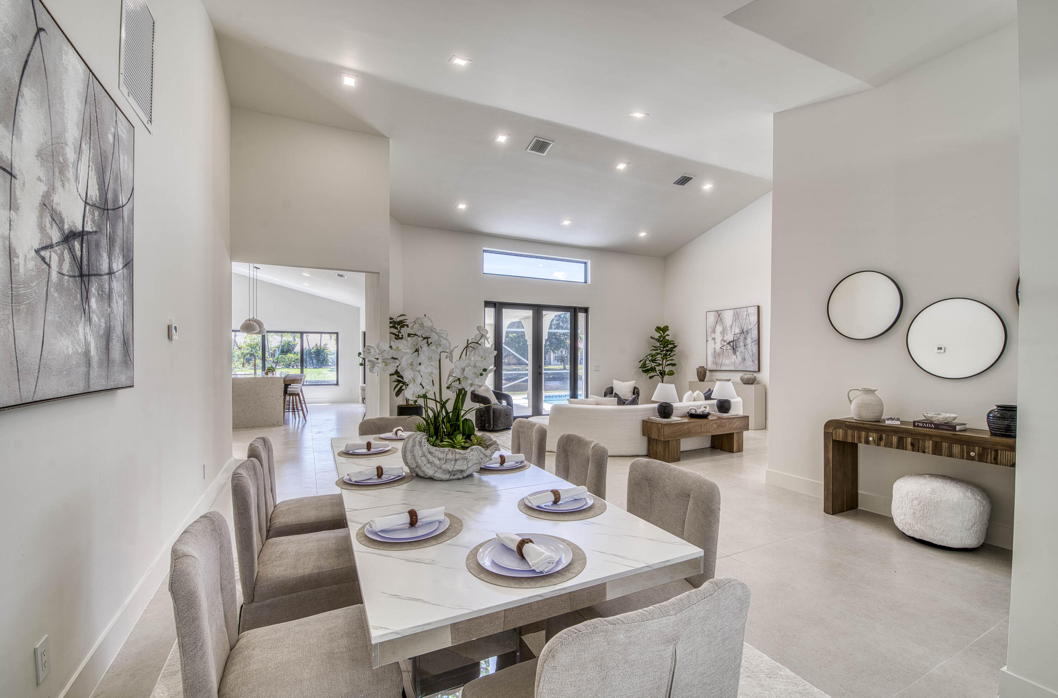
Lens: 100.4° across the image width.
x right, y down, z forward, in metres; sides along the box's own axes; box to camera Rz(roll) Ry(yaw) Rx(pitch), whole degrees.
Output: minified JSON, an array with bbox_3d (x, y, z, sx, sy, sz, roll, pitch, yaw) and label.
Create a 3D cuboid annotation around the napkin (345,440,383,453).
[{"bbox_3d":[-1.036,0.626,2.828,0.270,0.055,0.065,0,-1,-20],"label":"napkin"}]

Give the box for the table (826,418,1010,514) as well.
[{"bbox_3d":[3.034,1.020,3.327,0.370,0.790,1.360,1,-1,-26],"label":"table"}]

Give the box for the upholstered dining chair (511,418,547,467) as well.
[{"bbox_3d":[-0.232,0.974,3.032,0.570,0.895,0.480,0,-1,-26],"label":"upholstered dining chair"}]

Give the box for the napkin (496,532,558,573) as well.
[{"bbox_3d":[-0.011,0.575,1.273,0.070,0.050,0.205,1,-1,-38],"label":"napkin"}]

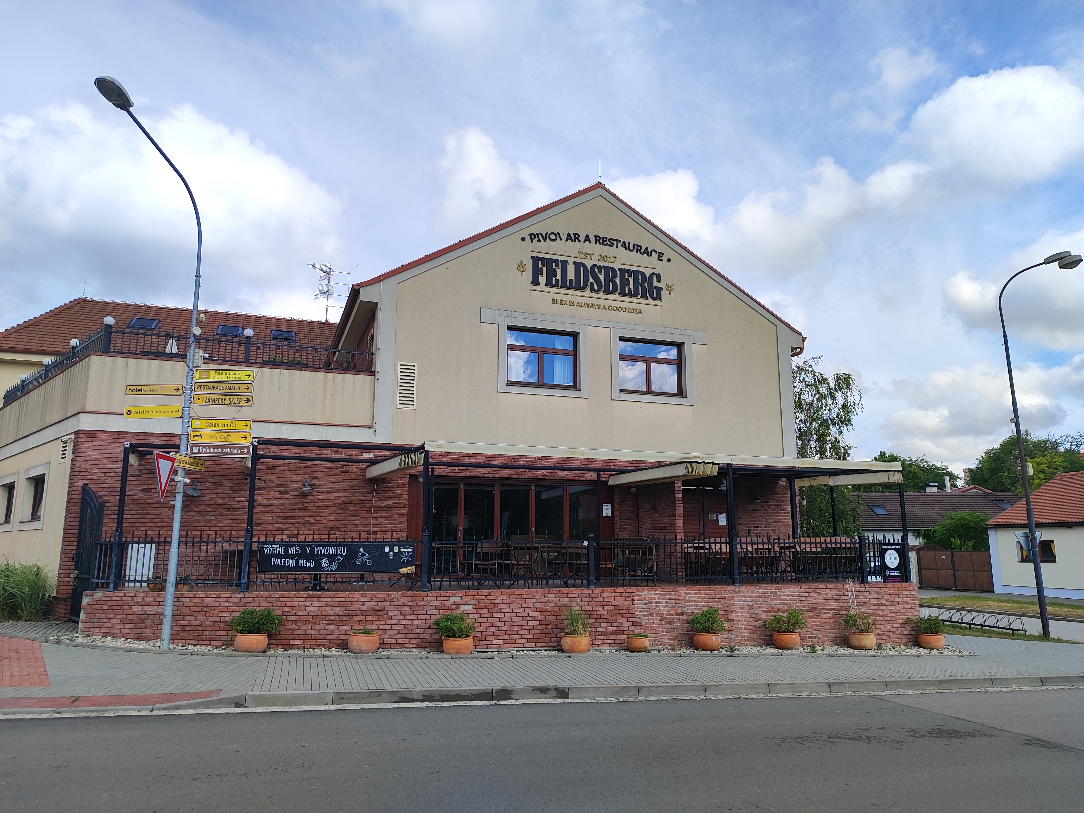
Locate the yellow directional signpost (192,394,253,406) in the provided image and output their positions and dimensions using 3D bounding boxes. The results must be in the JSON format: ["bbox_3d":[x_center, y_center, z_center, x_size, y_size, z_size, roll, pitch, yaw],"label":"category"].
[{"bbox_3d":[-5.260,-0.105,12.398,0.955,0.195,0.040,2,-10,-9],"label":"yellow directional signpost"}]

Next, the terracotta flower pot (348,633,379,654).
[{"bbox_3d":[-2.850,3.784,12.016,0.514,0.300,0.514,3,-11,-17],"label":"terracotta flower pot"}]

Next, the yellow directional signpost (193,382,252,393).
[{"bbox_3d":[-5.301,-0.307,12.539,0.975,0.197,0.040,1,-9,-4],"label":"yellow directional signpost"}]

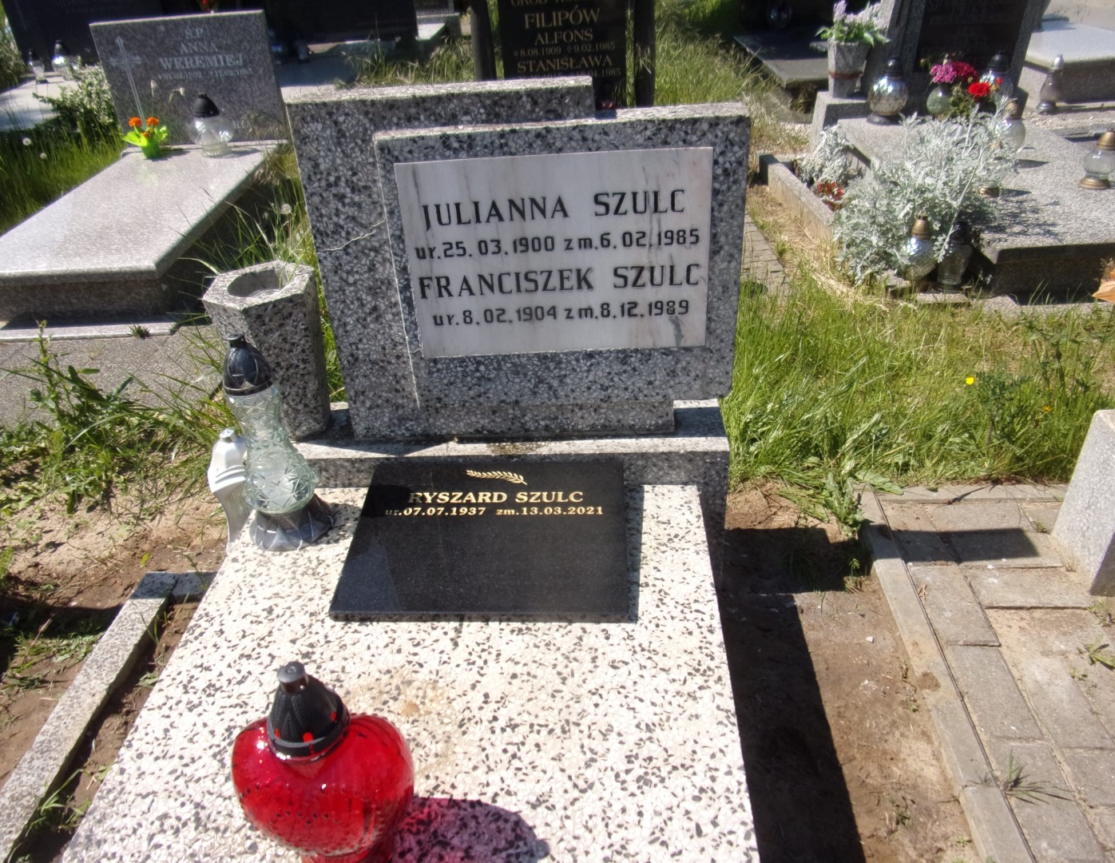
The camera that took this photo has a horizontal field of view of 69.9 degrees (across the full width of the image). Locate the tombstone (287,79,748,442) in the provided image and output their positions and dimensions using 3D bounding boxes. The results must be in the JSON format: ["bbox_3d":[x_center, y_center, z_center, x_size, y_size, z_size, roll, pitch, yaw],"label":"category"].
[{"bbox_3d":[-0.051,-0.266,1.348,0.676,0.582,0.192,-2,30,2],"label":"tombstone"}]

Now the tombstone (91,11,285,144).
[{"bbox_3d":[-1.562,-1.515,3.457,0.744,0.496,0.075,-2,30,2],"label":"tombstone"}]

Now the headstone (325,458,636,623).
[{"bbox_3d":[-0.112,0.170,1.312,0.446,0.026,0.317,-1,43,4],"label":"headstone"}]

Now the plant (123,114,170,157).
[{"bbox_3d":[-1.764,-1.247,3.393,0.186,0.149,0.149,-1,36,4],"label":"plant"}]

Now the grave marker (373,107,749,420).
[{"bbox_3d":[0.019,-0.269,1.312,0.534,0.456,0.135,-2,30,2],"label":"grave marker"}]

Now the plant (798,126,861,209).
[{"bbox_3d":[1.011,-1.026,3.027,0.223,0.233,0.270,-1,36,4],"label":"plant"}]

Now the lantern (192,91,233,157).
[{"bbox_3d":[-1.453,-1.283,3.343,0.172,0.233,0.172,-1,36,4],"label":"lantern"}]

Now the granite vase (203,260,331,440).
[{"bbox_3d":[-0.500,-0.119,1.415,0.181,0.305,0.177,-1,36,4],"label":"granite vase"}]

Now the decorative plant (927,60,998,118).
[{"bbox_3d":[1.662,-1.401,3.270,0.251,0.205,0.205,-1,36,4],"label":"decorative plant"}]

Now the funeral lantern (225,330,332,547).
[{"bbox_3d":[-0.471,0.013,1.295,0.141,0.372,0.140,-1,36,4],"label":"funeral lantern"}]

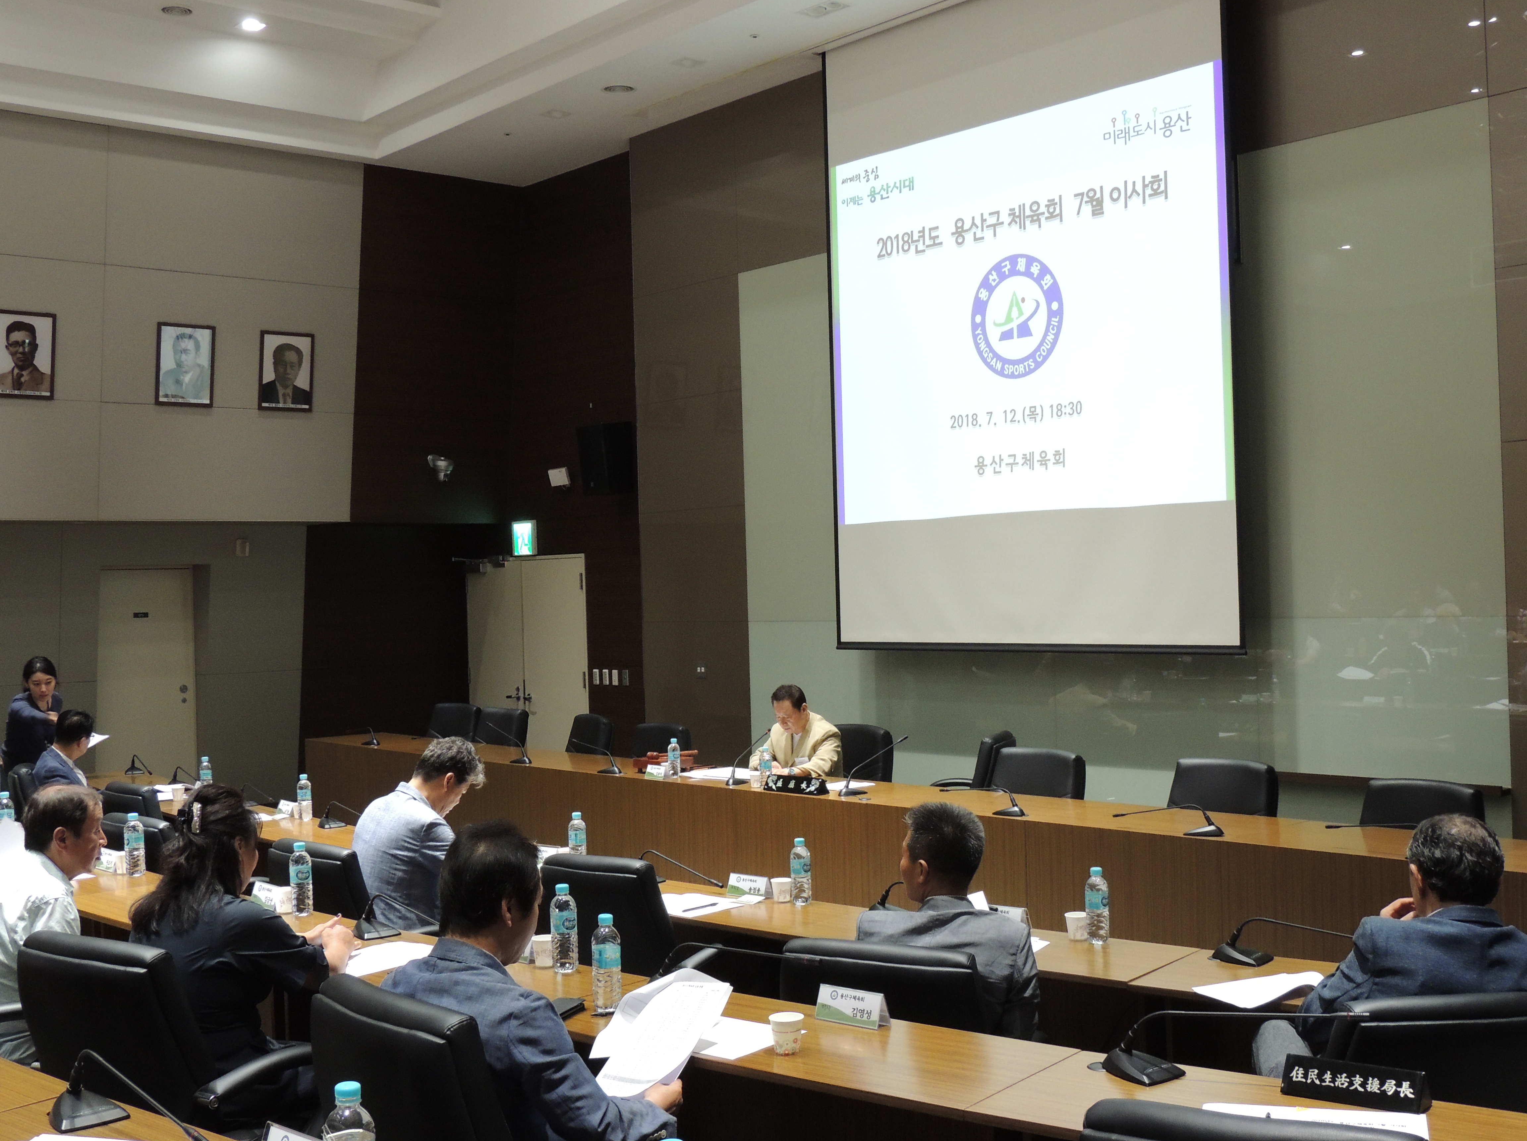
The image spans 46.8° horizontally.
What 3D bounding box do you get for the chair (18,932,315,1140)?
[{"bbox_3d":[-1.354,1.317,4.247,0.620,0.930,0.640,-2,-1,38],"label":"chair"}]

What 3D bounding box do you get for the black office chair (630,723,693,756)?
[{"bbox_3d":[-0.813,1.423,10.906,0.650,0.950,0.620,-1,-1,-41],"label":"black office chair"}]

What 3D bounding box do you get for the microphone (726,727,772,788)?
[{"bbox_3d":[-0.052,1.009,9.550,0.340,0.285,0.115,-1,-1,-45],"label":"microphone"}]

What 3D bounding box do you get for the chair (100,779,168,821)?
[{"bbox_3d":[-2.840,1.504,8.696,0.640,0.930,0.620,-1,-1,-40],"label":"chair"}]

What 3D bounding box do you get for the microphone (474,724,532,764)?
[{"bbox_3d":[-1.571,1.058,10.851,0.400,0.240,0.110,-2,-1,37],"label":"microphone"}]

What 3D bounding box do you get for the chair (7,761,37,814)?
[{"bbox_3d":[-3.899,1.547,10.046,0.640,0.930,0.620,-1,-1,-33],"label":"chair"}]

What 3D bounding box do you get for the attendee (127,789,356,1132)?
[{"bbox_3d":[-1.249,1.141,4.419,0.480,1.220,0.700,-2,-1,41],"label":"attendee"}]

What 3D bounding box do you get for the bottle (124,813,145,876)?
[{"bbox_3d":[-2.145,0.934,6.020,0.064,0.210,0.064,-2,-1,41],"label":"bottle"}]

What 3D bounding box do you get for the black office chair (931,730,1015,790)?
[{"bbox_3d":[1.033,1.387,9.841,0.620,0.940,0.600,-2,-1,20],"label":"black office chair"}]

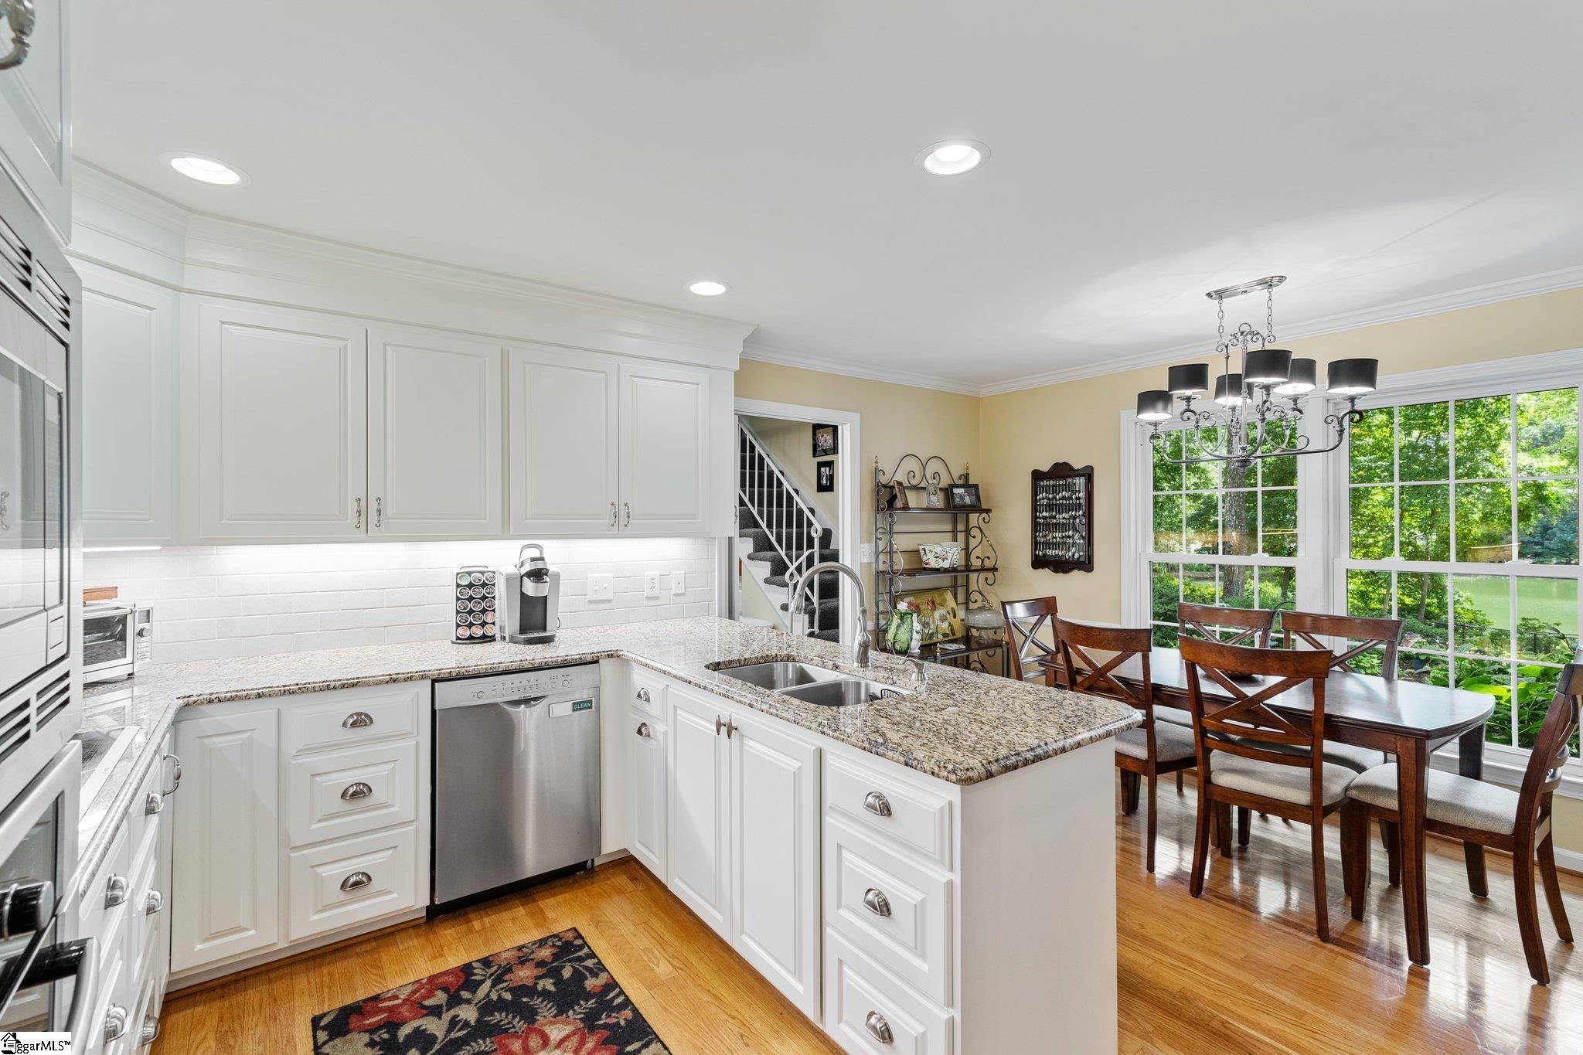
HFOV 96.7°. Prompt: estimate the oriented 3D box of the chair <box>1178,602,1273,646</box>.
[{"bbox_3d":[2.024,0.911,3.474,0.550,0.975,0.465,0,0,-36],"label":"chair"}]

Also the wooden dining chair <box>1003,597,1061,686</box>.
[{"bbox_3d":[1.516,0.913,3.777,0.465,0.975,0.550,0,0,-36],"label":"wooden dining chair"}]

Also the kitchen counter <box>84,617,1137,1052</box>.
[{"bbox_3d":[-0.854,0.938,2.004,2.800,0.914,2.530,0,0,-36],"label":"kitchen counter"}]

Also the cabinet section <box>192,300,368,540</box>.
[{"bbox_3d":[-1.865,-0.354,2.593,0.491,0.785,0.325,0,0,-37],"label":"cabinet section"}]

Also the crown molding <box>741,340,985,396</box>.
[{"bbox_3d":[0.545,-1.004,4.564,2.220,0.080,0.080,0,0,-36],"label":"crown molding"}]

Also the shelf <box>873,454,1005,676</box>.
[{"bbox_3d":[1.045,0.461,4.656,0.940,1.890,0.480,0,0,-36],"label":"shelf"}]

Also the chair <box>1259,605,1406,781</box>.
[{"bbox_3d":[2.306,0.908,3.073,0.550,0.975,0.465,0,0,-36],"label":"chair"}]

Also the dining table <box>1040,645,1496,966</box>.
[{"bbox_3d":[1.919,1.014,2.992,0.920,0.765,1.480,0,0,-36],"label":"dining table"}]

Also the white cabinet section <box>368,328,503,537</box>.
[{"bbox_3d":[-1.475,-0.355,2.882,0.480,0.785,0.325,0,0,-37],"label":"white cabinet section"}]

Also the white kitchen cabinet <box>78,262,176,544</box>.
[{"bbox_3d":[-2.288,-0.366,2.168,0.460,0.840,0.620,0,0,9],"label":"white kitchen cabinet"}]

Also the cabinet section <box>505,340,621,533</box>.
[{"bbox_3d":[-1.072,-0.356,3.181,0.485,0.785,0.325,0,0,-37],"label":"cabinet section"}]

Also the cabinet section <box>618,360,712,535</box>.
[{"bbox_3d":[-0.687,-0.357,3.467,0.480,0.785,0.325,0,0,-37],"label":"cabinet section"}]

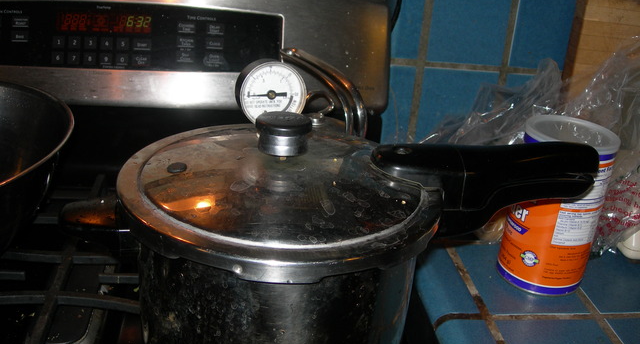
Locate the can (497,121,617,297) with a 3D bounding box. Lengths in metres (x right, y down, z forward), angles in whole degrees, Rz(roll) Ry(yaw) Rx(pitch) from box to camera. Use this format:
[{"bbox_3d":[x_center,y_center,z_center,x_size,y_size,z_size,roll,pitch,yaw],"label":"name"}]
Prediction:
[{"bbox_3d":[0.274,0.040,0.822,0.102,0.186,0.102,6,24,2],"label":"can"}]

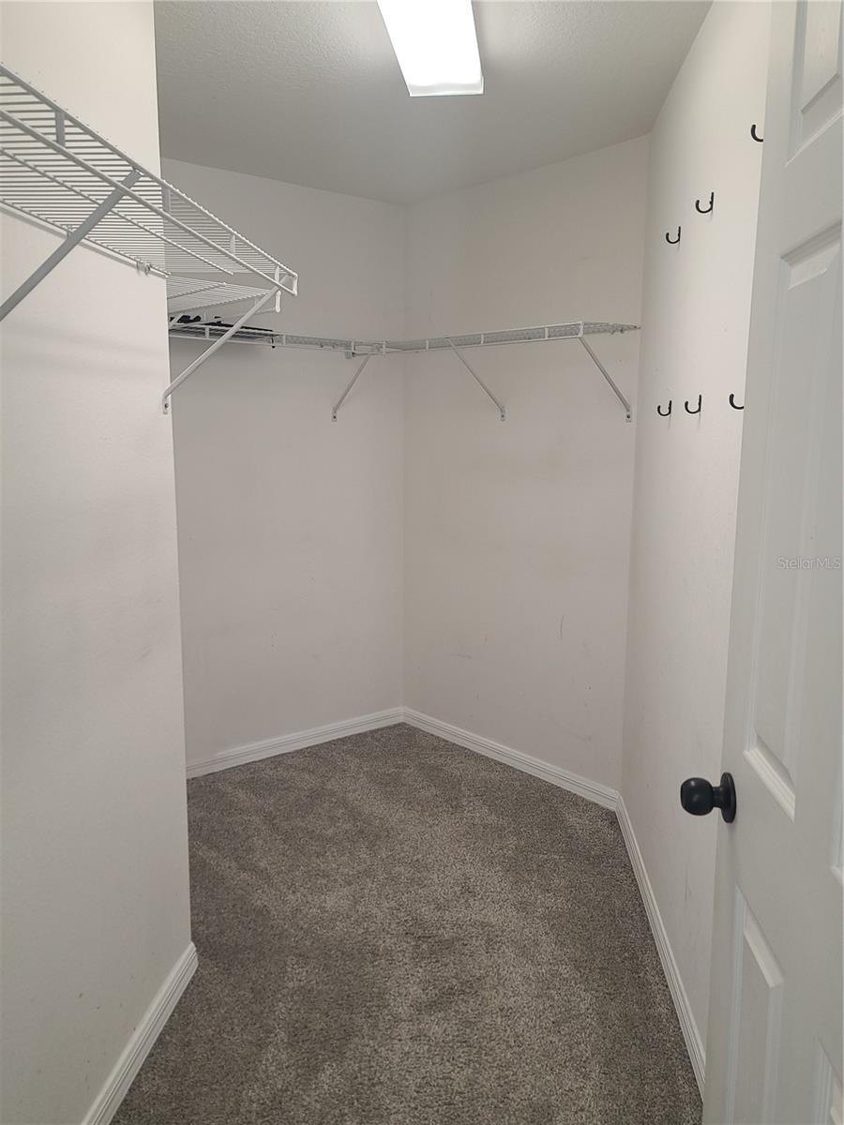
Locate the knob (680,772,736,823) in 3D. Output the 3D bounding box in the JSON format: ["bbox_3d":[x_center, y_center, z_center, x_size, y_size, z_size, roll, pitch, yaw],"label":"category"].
[{"bbox_3d":[0.390,0.321,1.115,0.062,0.066,0.066,1,9,6],"label":"knob"}]

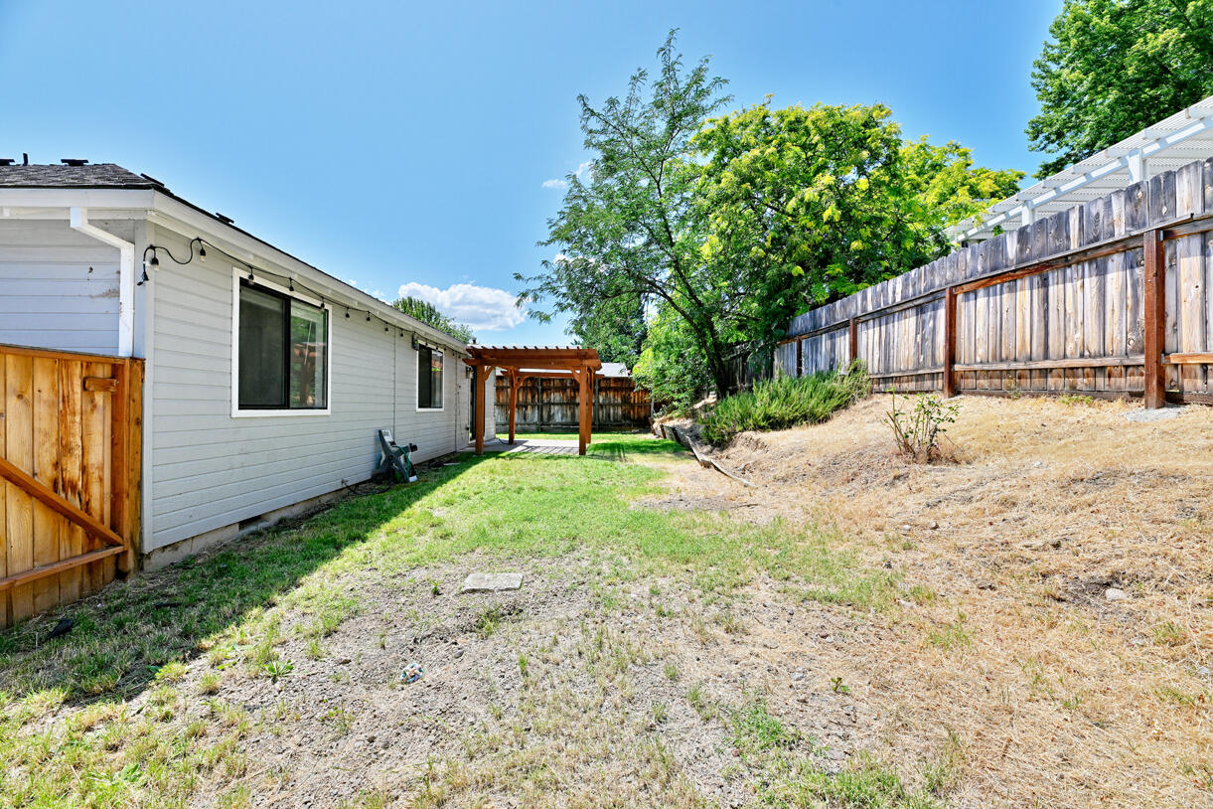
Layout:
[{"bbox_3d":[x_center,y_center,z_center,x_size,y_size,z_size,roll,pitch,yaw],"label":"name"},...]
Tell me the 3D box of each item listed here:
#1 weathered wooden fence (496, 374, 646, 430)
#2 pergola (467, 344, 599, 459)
[{"bbox_3d":[-1.230,0.000,17.600,5.900,2.030,0.130,0,0,0],"label":"weathered wooden fence"},{"bbox_3d":[-1.650,-0.090,12.500,3.180,2.500,4.100,0,0,0],"label":"pergola"}]

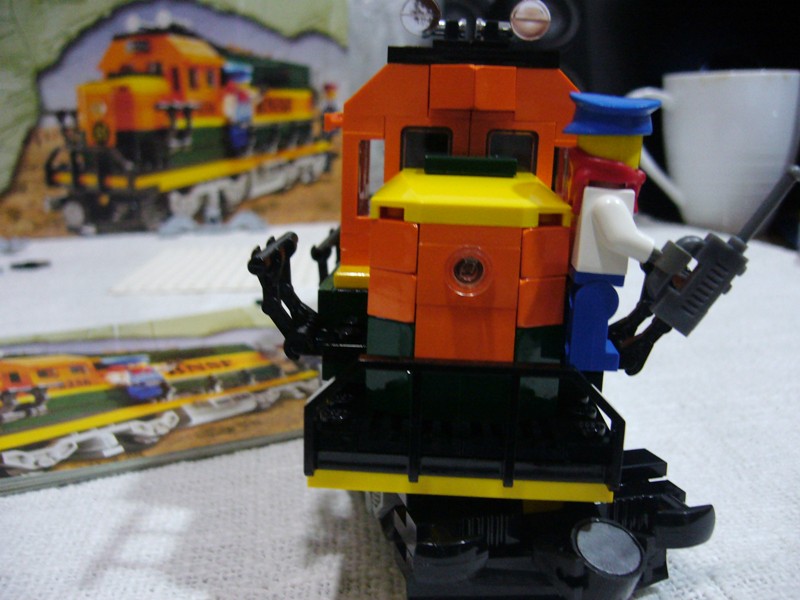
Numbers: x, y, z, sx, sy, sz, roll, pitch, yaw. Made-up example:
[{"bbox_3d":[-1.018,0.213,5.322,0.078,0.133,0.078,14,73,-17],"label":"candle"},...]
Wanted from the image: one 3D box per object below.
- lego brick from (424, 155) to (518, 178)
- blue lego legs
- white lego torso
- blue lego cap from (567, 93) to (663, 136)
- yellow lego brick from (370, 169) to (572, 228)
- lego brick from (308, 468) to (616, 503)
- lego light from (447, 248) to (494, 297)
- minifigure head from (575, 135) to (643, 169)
[{"bbox_3d":[0.012,-0.024,0.144,0.016,0.003,0.009,2,13,3],"label":"lego brick"},{"bbox_3d":[0.032,0.002,0.135,0.008,0.016,0.016,2,13,3],"label":"blue lego legs"},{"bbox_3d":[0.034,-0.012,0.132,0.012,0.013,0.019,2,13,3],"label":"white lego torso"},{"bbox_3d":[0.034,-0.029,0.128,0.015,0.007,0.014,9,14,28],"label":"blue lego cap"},{"bbox_3d":[0.012,-0.018,0.140,0.032,0.006,0.032,2,13,3],"label":"yellow lego brick"},{"bbox_3d":[0.010,0.028,0.131,0.048,0.003,0.009,2,13,3],"label":"lego brick"},{"bbox_3d":[0.011,-0.004,0.125,0.008,0.008,0.004,2,13,3],"label":"lego light"},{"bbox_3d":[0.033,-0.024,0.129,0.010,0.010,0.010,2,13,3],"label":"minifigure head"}]

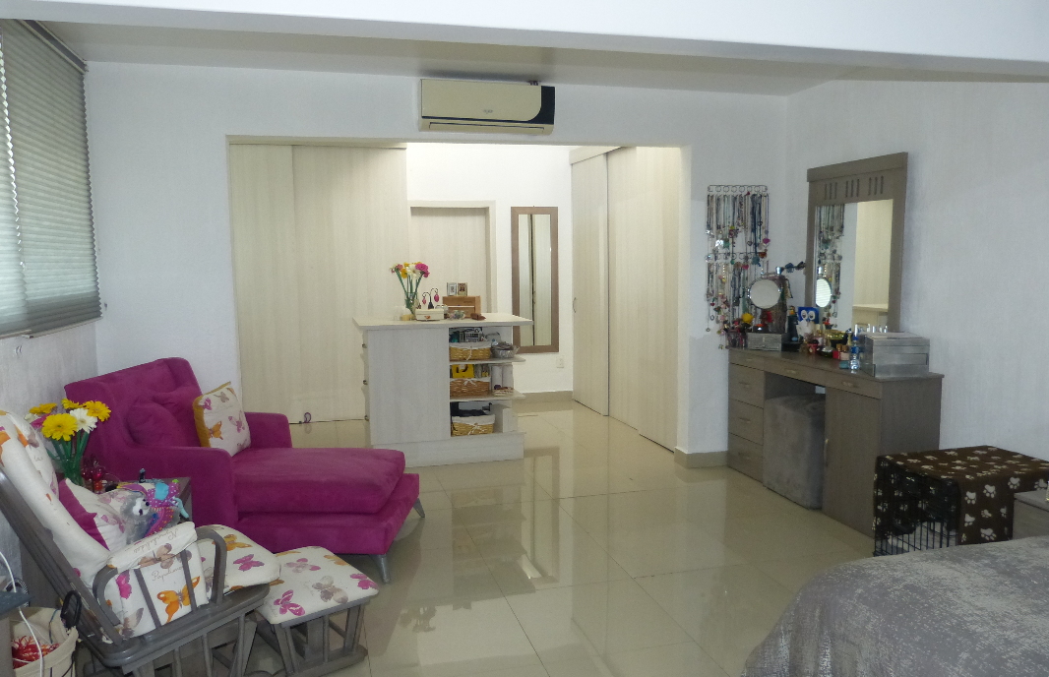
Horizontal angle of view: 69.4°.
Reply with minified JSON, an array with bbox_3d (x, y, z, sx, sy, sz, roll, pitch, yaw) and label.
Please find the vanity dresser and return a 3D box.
[{"bbox_3d":[1.820,0.545,4.642,0.415,0.822,1.465,-2,6,-15],"label":"vanity dresser"}]

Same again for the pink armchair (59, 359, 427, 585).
[{"bbox_3d":[-1.312,0.605,3.860,1.440,0.914,0.950,0,6,2],"label":"pink armchair"}]

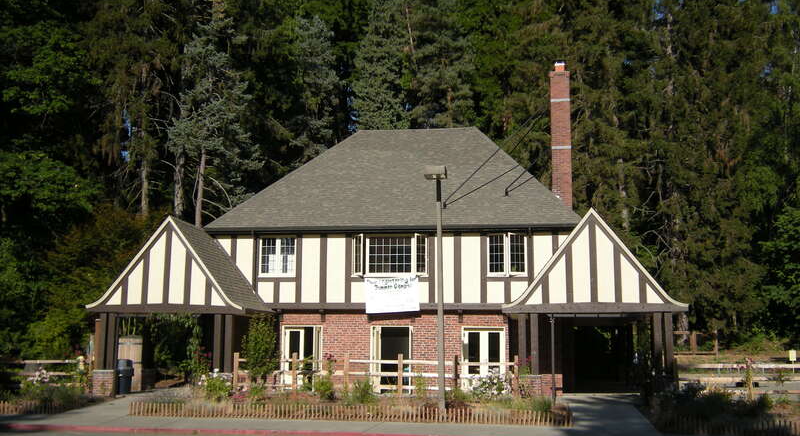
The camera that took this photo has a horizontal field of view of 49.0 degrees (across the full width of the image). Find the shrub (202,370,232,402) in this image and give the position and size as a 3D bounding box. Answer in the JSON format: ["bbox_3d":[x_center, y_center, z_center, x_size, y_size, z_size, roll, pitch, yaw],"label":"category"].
[{"bbox_3d":[-4.927,4.547,23.706,0.848,0.848,0.805,-1,-9,9],"label":"shrub"}]

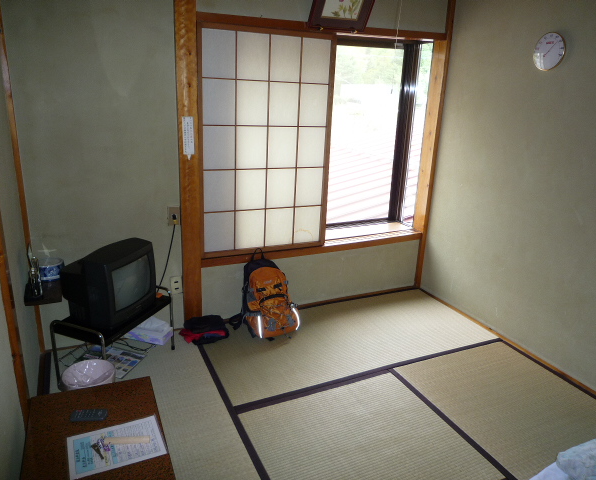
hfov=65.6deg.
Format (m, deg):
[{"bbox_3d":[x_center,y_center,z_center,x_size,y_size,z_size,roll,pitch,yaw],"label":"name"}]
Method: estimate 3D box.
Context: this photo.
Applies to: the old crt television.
[{"bbox_3d":[-1.032,0.203,2.483,0.350,0.350,0.372,8,19,18],"label":"old crt television"}]

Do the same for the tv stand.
[{"bbox_3d":[-0.980,0.523,2.527,0.335,0.410,0.560,8,19,18],"label":"tv stand"}]

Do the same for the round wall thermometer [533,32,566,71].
[{"bbox_3d":[1.403,-1.052,2.579,0.035,0.205,0.205,-6,20,-24],"label":"round wall thermometer"}]

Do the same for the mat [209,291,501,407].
[{"bbox_3d":[0.345,0.646,3.058,1.830,0.050,0.872,-6,20,-24],"label":"mat"}]

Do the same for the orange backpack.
[{"bbox_3d":[-0.174,0.336,2.995,0.300,0.500,0.230,-6,8,-24],"label":"orange backpack"}]

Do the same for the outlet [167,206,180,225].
[{"bbox_3d":[-0.746,-0.141,2.783,0.070,0.119,0.012,-6,20,-24],"label":"outlet"}]

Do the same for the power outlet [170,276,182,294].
[{"bbox_3d":[-0.763,0.287,2.925,0.070,0.119,0.012,-6,20,-24],"label":"power outlet"}]

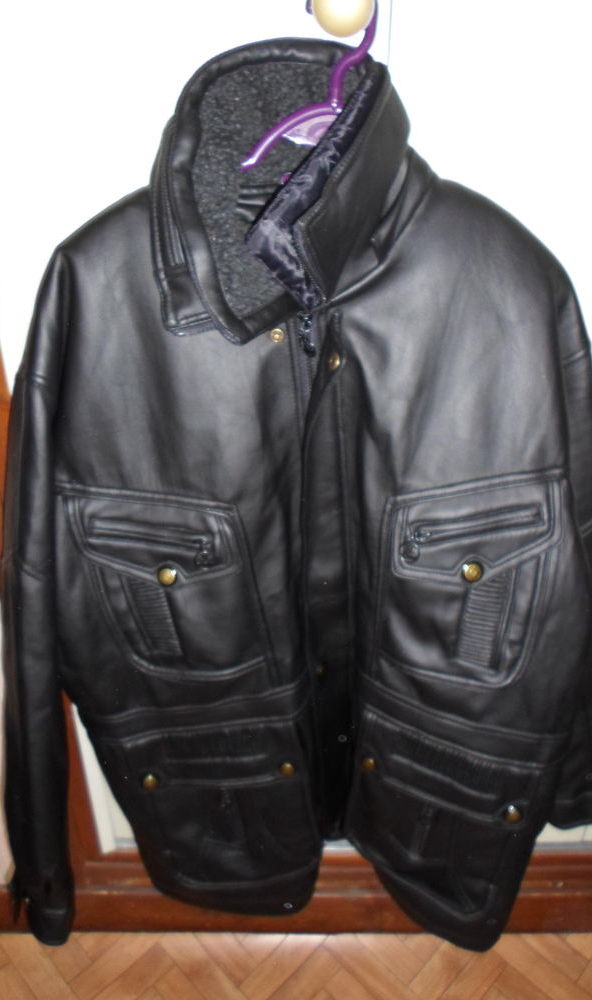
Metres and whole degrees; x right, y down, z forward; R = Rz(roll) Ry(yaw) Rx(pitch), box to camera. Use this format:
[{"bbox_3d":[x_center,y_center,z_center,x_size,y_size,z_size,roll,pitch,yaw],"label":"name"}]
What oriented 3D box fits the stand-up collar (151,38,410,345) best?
[{"bbox_3d":[-0.013,-0.227,0.530,0.190,0.195,0.165,3,29,5],"label":"stand-up collar"}]

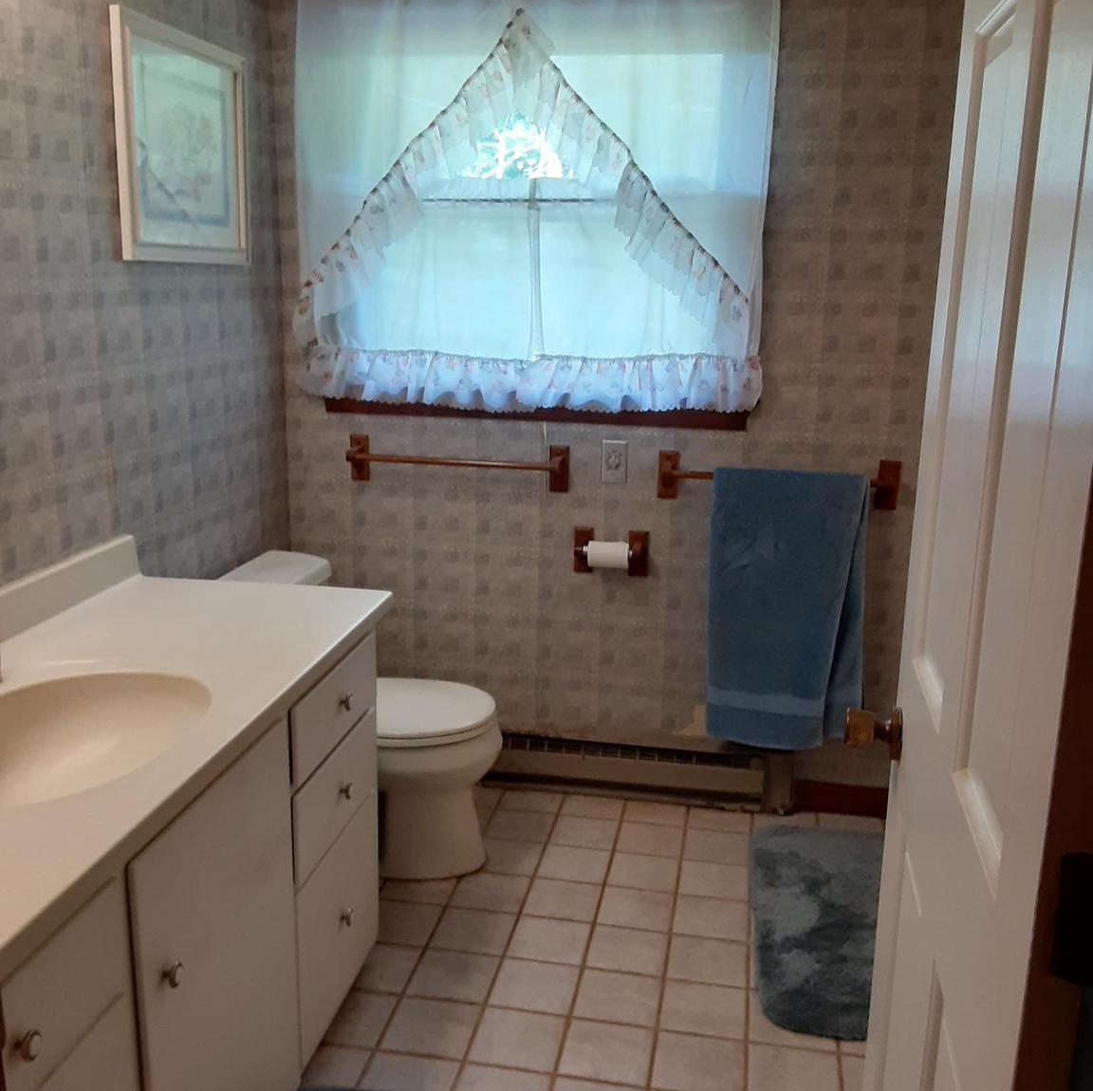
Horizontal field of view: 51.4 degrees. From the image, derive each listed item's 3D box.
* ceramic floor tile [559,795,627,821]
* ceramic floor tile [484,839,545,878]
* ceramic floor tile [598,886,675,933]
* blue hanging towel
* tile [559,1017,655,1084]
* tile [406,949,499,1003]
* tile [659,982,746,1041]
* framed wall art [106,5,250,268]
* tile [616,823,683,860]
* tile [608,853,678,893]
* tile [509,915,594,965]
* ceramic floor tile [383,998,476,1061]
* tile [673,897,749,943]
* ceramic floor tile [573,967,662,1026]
[{"bbox_3d":[0.131,0.710,3.086,0.158,0.010,0.150,3,13,10],"label":"ceramic floor tile"},{"bbox_3d":[-0.097,0.789,2.859,0.162,0.010,0.162,4,13,10],"label":"ceramic floor tile"},{"bbox_3d":[0.204,0.829,2.581,0.158,0.010,0.158,3,13,10],"label":"ceramic floor tile"},{"bbox_3d":[0.609,0.170,2.905,0.394,0.732,0.075,3,13,10],"label":"blue hanging towel"},{"bbox_3d":[0.113,0.939,2.101,0.158,0.010,0.158,3,13,10],"label":"tile"},{"bbox_3d":[-0.189,0.899,2.367,0.162,0.010,0.162,4,13,10],"label":"tile"},{"bbox_3d":[0.308,0.912,2.232,0.158,0.010,0.158,3,13,10],"label":"tile"},{"bbox_3d":[-0.793,-0.875,2.529,0.021,0.478,0.562,3,13,10],"label":"framed wall art"},{"bbox_3d":[0.271,0.773,2.965,0.162,0.010,0.162,4,13,10],"label":"tile"},{"bbox_3d":[0.235,0.792,2.741,0.158,0.010,0.158,3,13,10],"label":"tile"},{"bbox_3d":[0.009,0.881,2.521,0.163,0.010,0.157,4,14,10],"label":"tile"},{"bbox_3d":[-0.223,0.949,2.233,0.163,0.010,0.157,4,14,10],"label":"ceramic floor tile"},{"bbox_3d":[0.366,0.831,2.526,0.156,0.010,0.156,3,13,10],"label":"tile"},{"bbox_3d":[0.144,0.902,2.261,0.158,0.010,0.158,3,13,10],"label":"ceramic floor tile"}]

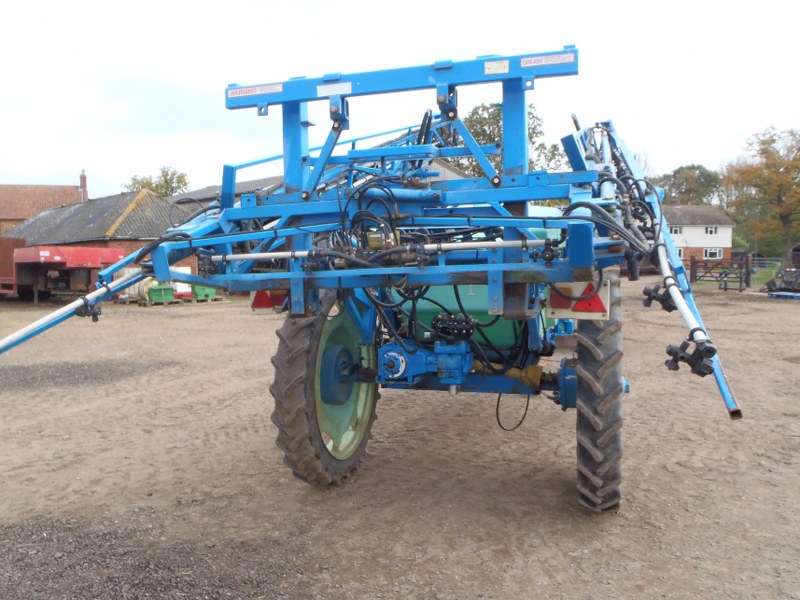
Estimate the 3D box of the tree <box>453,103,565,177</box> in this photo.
[{"bbox_3d":[9.047,-9.528,54.457,10.200,14.400,9.800,0,4,0],"label":"tree"}]

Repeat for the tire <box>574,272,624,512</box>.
[{"bbox_3d":[1.300,0.564,4.194,0.245,1.550,1.550,1,4,17],"label":"tire"}]

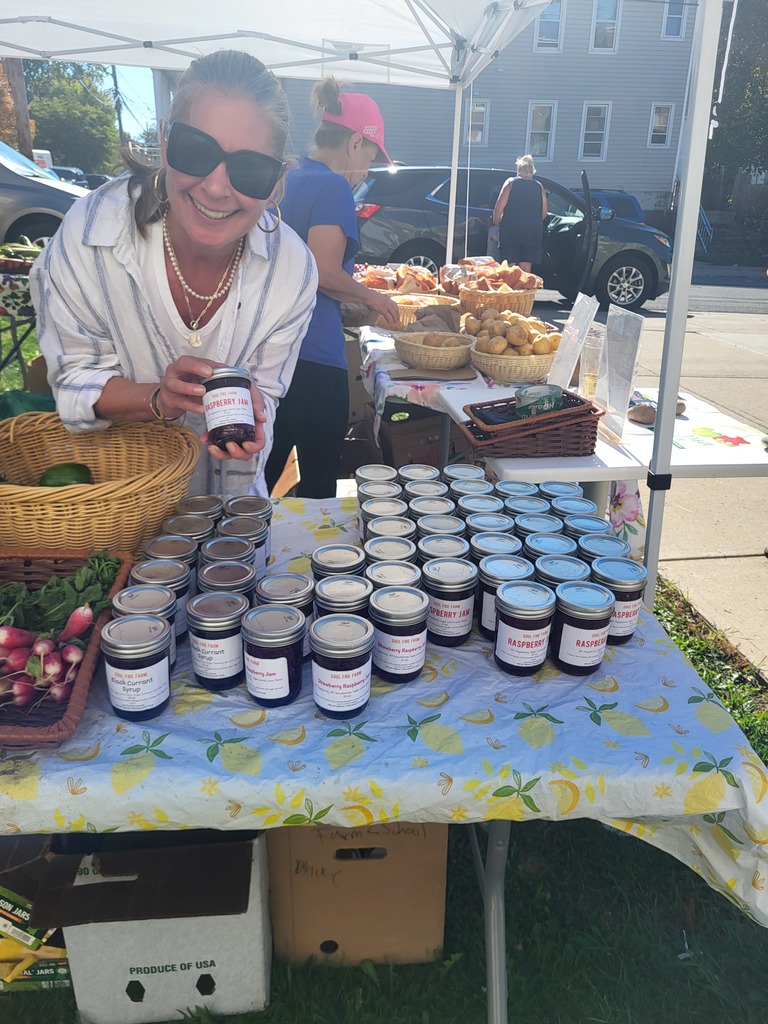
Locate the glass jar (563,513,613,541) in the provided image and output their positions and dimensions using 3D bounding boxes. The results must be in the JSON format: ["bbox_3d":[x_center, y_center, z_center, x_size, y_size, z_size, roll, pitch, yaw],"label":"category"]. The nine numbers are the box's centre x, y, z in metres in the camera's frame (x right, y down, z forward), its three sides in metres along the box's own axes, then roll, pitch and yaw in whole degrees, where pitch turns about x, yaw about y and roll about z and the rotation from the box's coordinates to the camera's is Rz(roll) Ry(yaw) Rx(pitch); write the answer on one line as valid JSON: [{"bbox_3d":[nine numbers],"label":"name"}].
[{"bbox_3d":[0.304,0.065,1.168,0.071,0.099,0.071,6,24,10],"label":"glass jar"}]

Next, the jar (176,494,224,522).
[{"bbox_3d":[-0.281,0.036,1.190,0.071,0.099,0.071,-6,24,-18],"label":"jar"}]

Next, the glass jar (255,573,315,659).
[{"bbox_3d":[-0.123,0.138,0.971,0.073,0.098,0.073,2,23,-1],"label":"glass jar"}]

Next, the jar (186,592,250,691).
[{"bbox_3d":[-0.194,0.155,0.920,0.073,0.099,0.073,1,22,0],"label":"jar"}]

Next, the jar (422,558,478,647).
[{"bbox_3d":[0.085,0.121,1.018,0.073,0.099,0.073,2,23,-1],"label":"jar"}]

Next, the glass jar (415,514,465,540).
[{"bbox_3d":[0.084,0.064,1.161,0.073,0.098,0.073,2,23,-1],"label":"glass jar"}]

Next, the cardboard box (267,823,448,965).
[{"bbox_3d":[-0.054,0.564,1.495,0.305,0.380,0.400,0,23,-4],"label":"cardboard box"}]

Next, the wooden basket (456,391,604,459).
[{"bbox_3d":[0.332,-0.213,1.784,0.290,0.135,0.190,-2,23,-8],"label":"wooden basket"}]

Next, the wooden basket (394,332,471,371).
[{"bbox_3d":[0.173,-0.548,2.629,0.275,0.086,0.275,3,23,3],"label":"wooden basket"}]

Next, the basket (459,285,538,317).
[{"bbox_3d":[0.512,-0.951,3.528,0.370,0.145,0.350,3,23,4],"label":"basket"}]

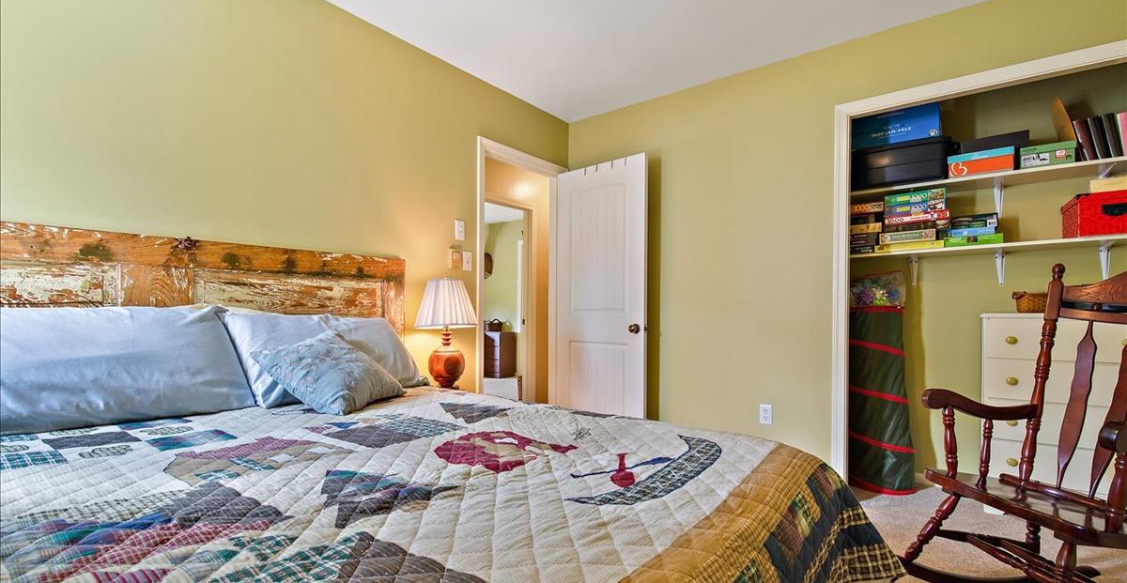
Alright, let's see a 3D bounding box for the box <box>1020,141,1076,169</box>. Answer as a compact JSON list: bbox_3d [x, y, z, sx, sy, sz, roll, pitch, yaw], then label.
[{"bbox_3d":[2.536,-0.694,2.473,0.200,0.104,0.281,0,-2,39],"label":"box"}]

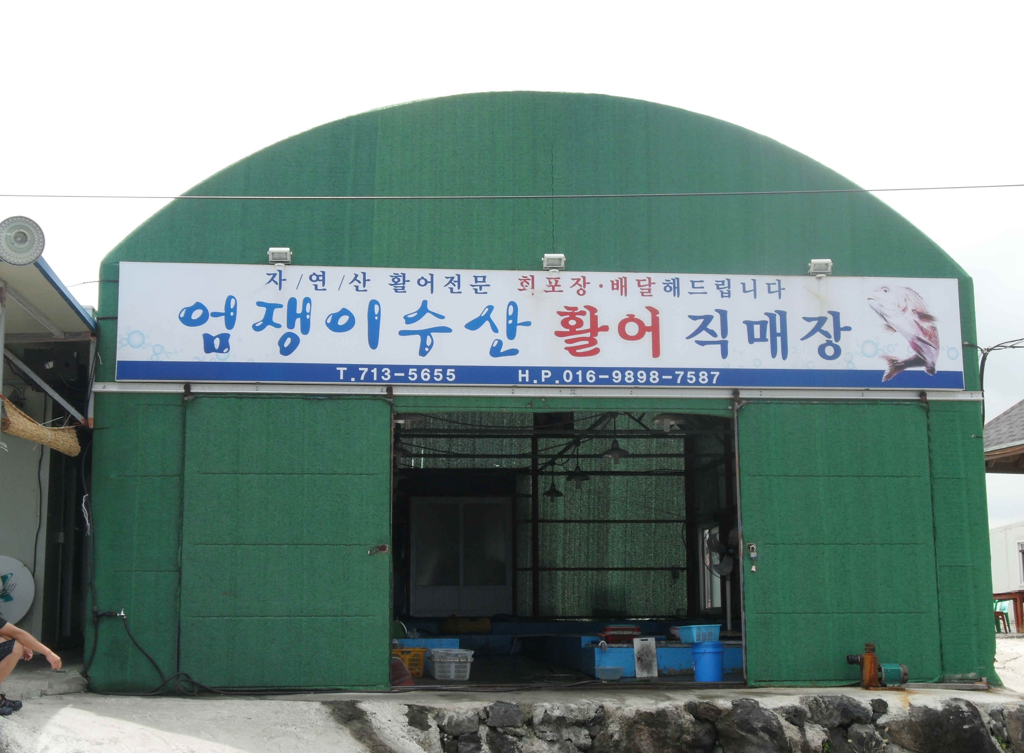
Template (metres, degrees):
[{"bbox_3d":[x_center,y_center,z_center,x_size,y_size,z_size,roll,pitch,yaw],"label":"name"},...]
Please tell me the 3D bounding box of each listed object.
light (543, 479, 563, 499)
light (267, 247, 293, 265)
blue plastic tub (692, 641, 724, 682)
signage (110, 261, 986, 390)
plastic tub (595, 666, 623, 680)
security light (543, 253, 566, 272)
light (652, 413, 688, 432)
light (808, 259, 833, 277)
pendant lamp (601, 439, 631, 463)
[{"bbox_3d":[0.690,1.887,24.400,0.345,0.330,0.345,1,-10,-6],"label":"light"},{"bbox_3d":[-2.205,-1.145,14.060,0.230,0.170,0.130,1,0,-6],"label":"light"},{"bbox_3d":[1.890,2.750,14.250,0.298,0.378,0.298,0,-10,0],"label":"blue plastic tub"},{"bbox_3d":[0.385,-0.465,14.346,8.217,1.137,0.100,1,-10,-6],"label":"signage"},{"bbox_3d":[0.956,2.930,14.600,0.275,0.125,0.270,1,-10,-6],"label":"plastic tub"},{"bbox_3d":[0.407,-1.105,14.335,0.230,0.170,0.130,1,0,-6],"label":"security light"},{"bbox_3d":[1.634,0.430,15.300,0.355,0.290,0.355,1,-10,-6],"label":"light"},{"bbox_3d":[3.047,-1.075,14.615,0.230,0.170,0.130,1,0,-6],"label":"light"},{"bbox_3d":[1.310,0.951,18.700,0.350,0.320,0.350,1,-10,-6],"label":"pendant lamp"}]

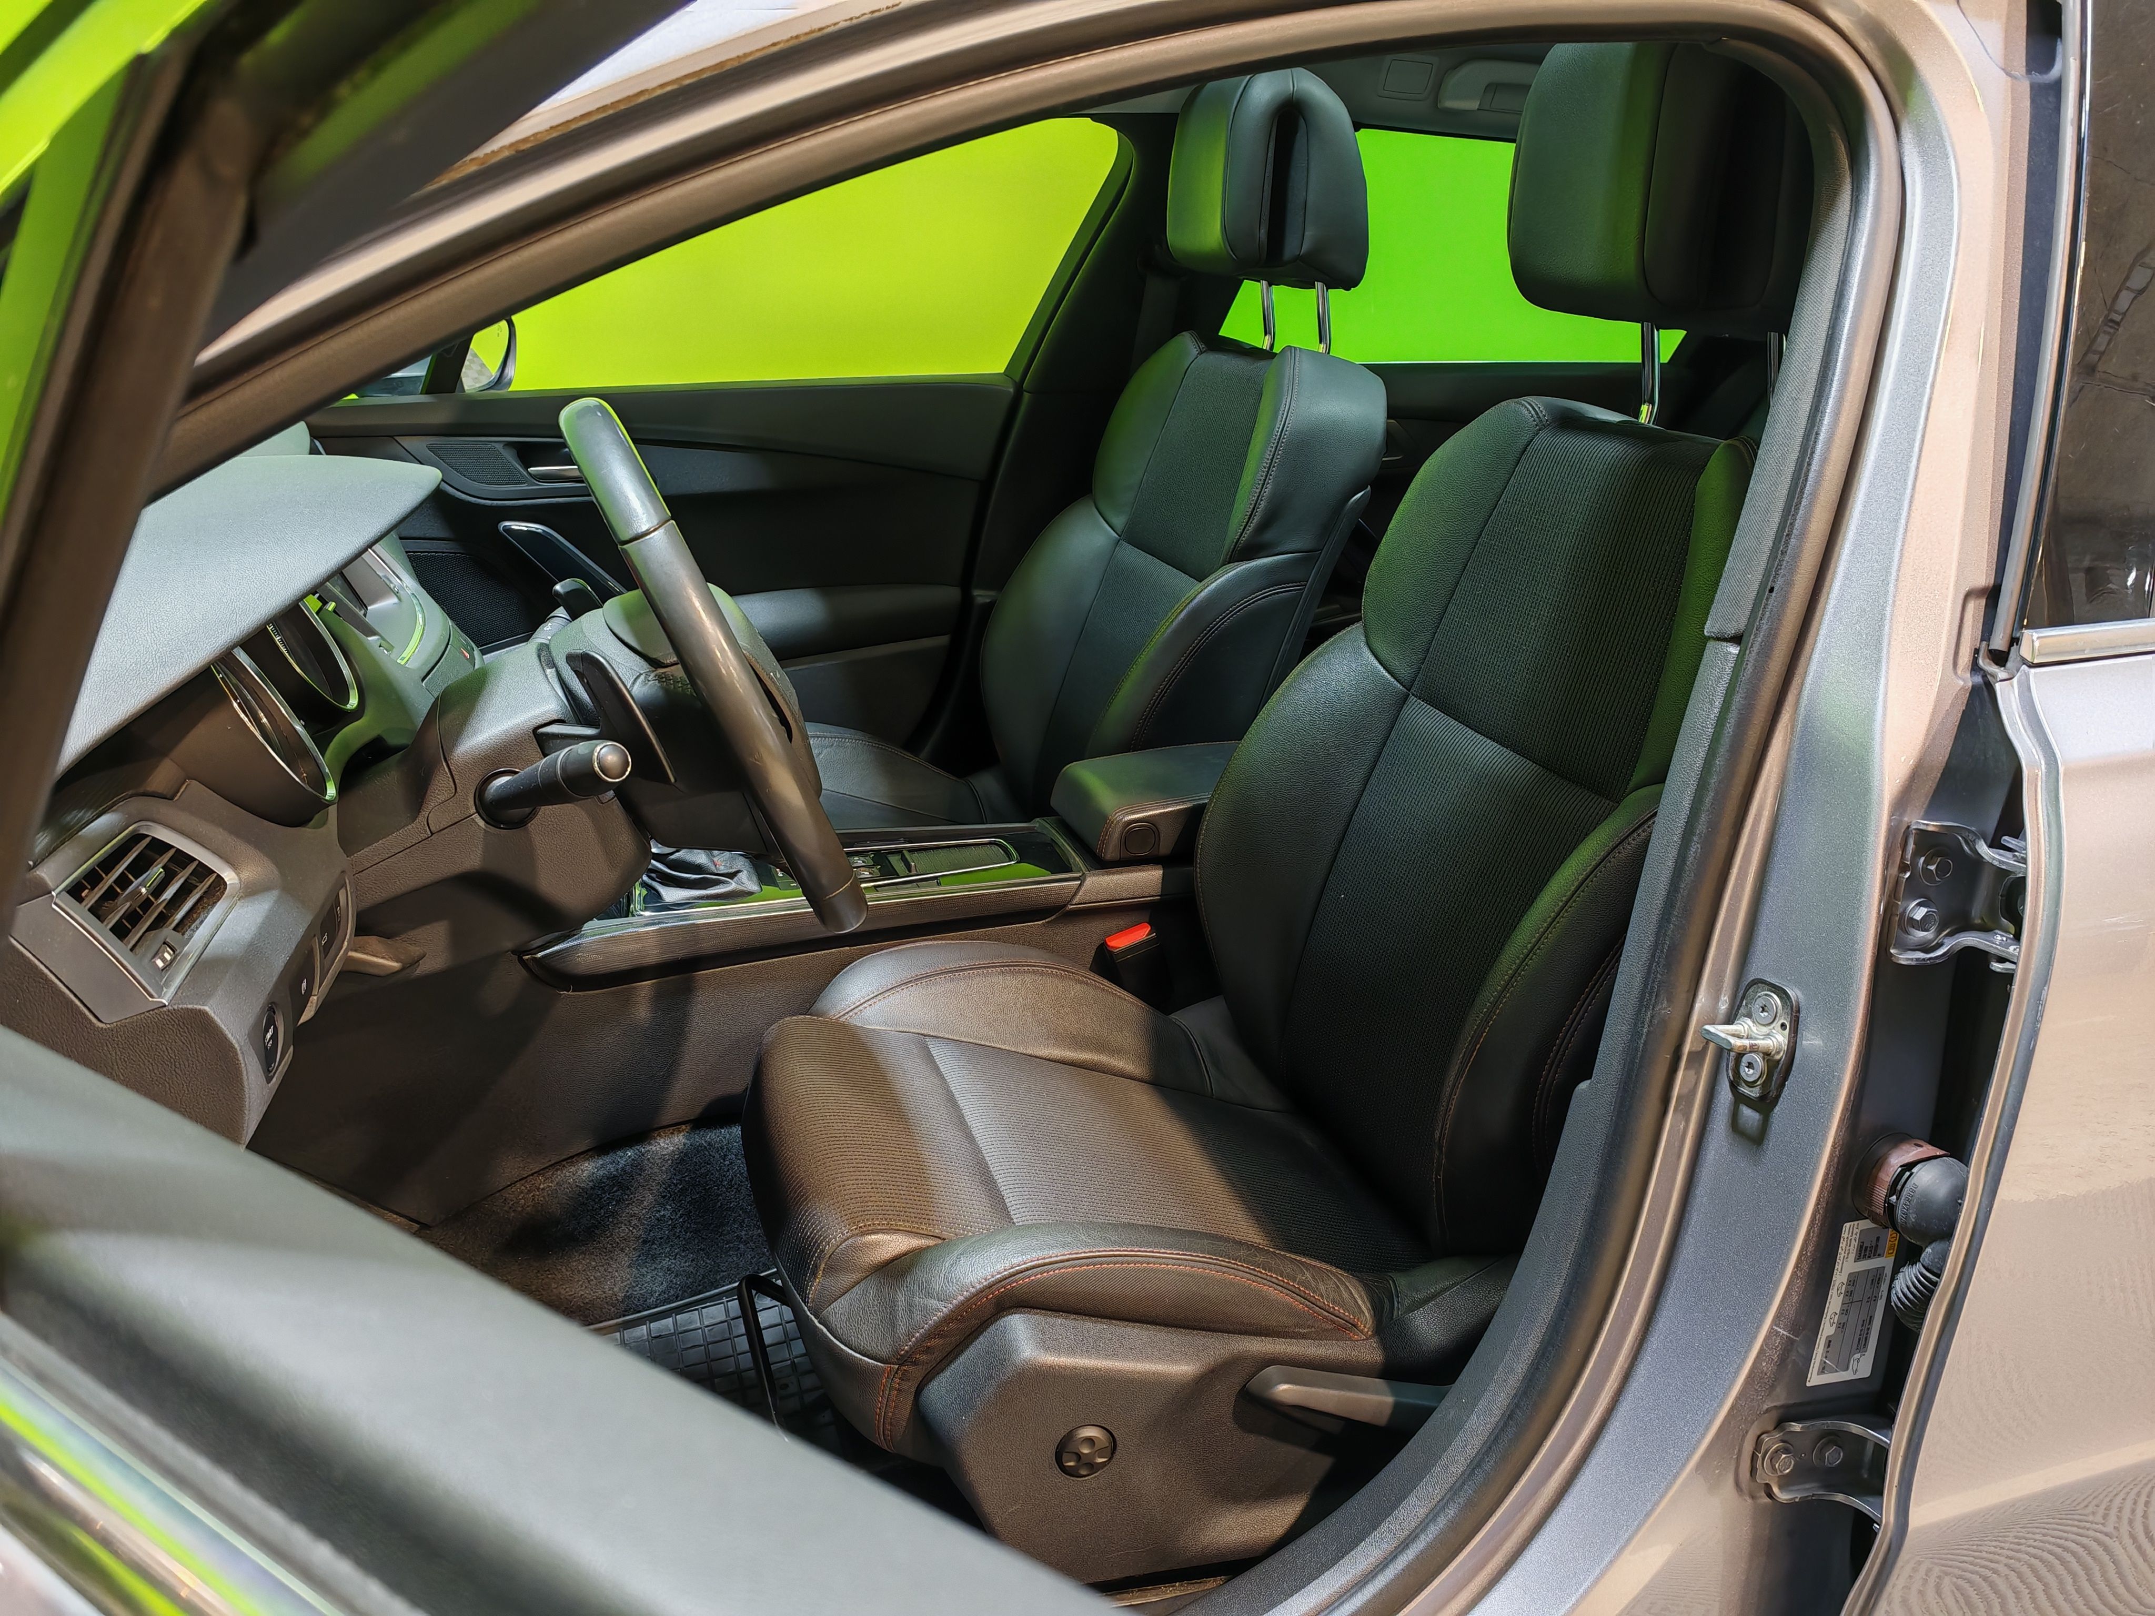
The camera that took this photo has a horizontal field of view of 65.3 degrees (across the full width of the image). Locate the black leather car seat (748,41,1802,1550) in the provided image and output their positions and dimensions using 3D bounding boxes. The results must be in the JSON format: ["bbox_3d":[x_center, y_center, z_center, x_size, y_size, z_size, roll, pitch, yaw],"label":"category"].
[{"bbox_3d":[0.143,-0.008,1.245,0.810,1.100,0.540,-6,21,-17],"label":"black leather car seat"}]

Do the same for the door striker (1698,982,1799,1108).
[{"bbox_3d":[0.359,0.127,0.905,0.037,0.069,0.040,2,18,-19],"label":"door striker"}]

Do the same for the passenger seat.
[{"bbox_3d":[-0.092,-0.253,1.925,0.810,1.100,0.540,-6,21,-17],"label":"passenger seat"}]

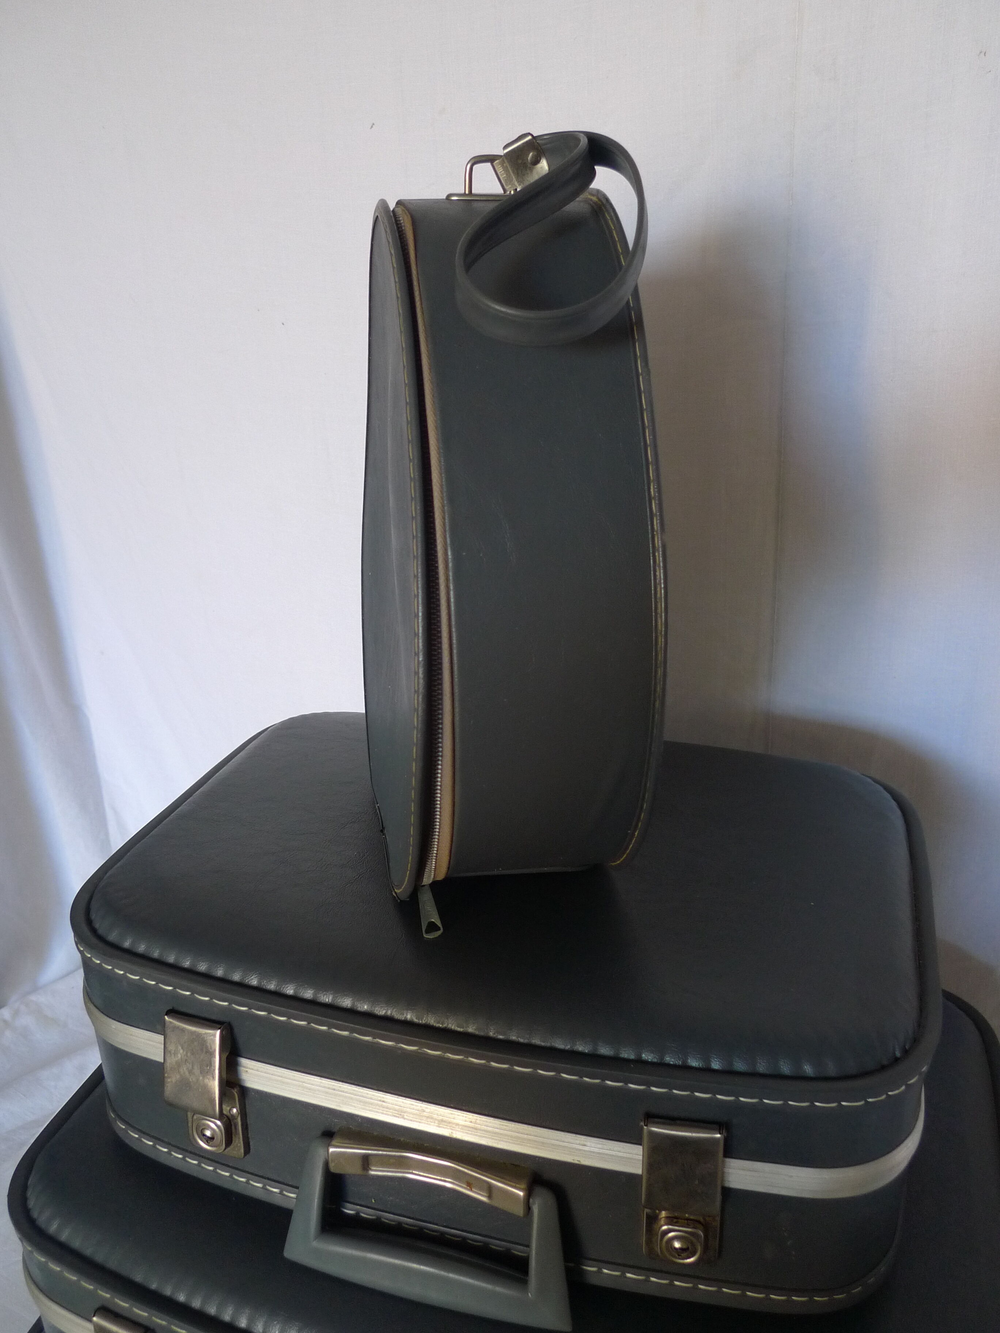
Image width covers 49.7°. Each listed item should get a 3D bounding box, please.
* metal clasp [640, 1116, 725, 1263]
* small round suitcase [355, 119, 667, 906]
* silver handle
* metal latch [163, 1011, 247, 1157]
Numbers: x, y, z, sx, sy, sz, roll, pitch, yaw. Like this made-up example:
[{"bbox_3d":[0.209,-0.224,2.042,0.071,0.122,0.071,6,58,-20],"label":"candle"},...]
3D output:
[{"bbox_3d":[0.073,0.214,0.430,0.031,0.073,0.014,4,23,13],"label":"metal clasp"},{"bbox_3d":[-0.011,-0.068,0.529,0.098,0.350,0.291,-4,22,-10],"label":"small round suitcase"},{"bbox_3d":[-0.031,0.236,0.459,0.129,0.053,0.029,5,9,16],"label":"silver handle"},{"bbox_3d":[-0.134,0.195,0.486,0.031,0.075,0.022,5,20,16],"label":"metal latch"}]

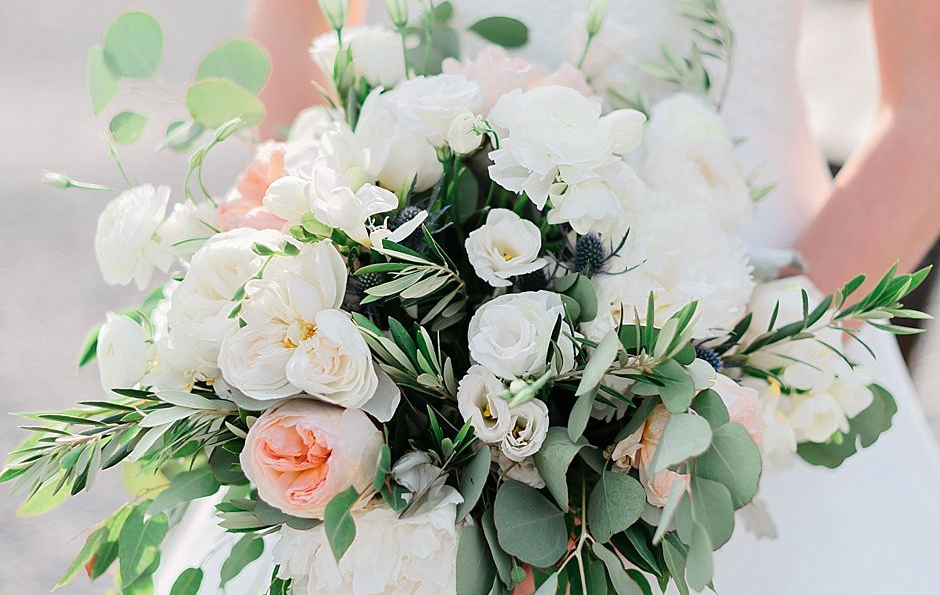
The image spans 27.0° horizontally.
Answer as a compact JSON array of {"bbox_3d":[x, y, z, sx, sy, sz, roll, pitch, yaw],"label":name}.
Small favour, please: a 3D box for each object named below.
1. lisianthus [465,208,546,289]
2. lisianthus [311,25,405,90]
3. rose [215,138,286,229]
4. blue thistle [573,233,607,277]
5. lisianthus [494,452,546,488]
[{"bbox_3d":[0.021,-0.029,1.155,0.047,0.048,0.038,0,-21,-1],"label":"lisianthus"},{"bbox_3d":[-0.066,-0.140,1.150,0.053,0.034,0.050,3,17,11],"label":"lisianthus"},{"bbox_3d":[-0.124,-0.065,1.130,0.045,0.050,0.045,11,20,34],"label":"rose"},{"bbox_3d":[0.071,-0.025,1.165,0.020,0.025,0.021,0,17,0],"label":"blue thistle"},{"bbox_3d":[0.026,0.092,1.060,0.030,0.024,0.027,0,17,0],"label":"lisianthus"}]

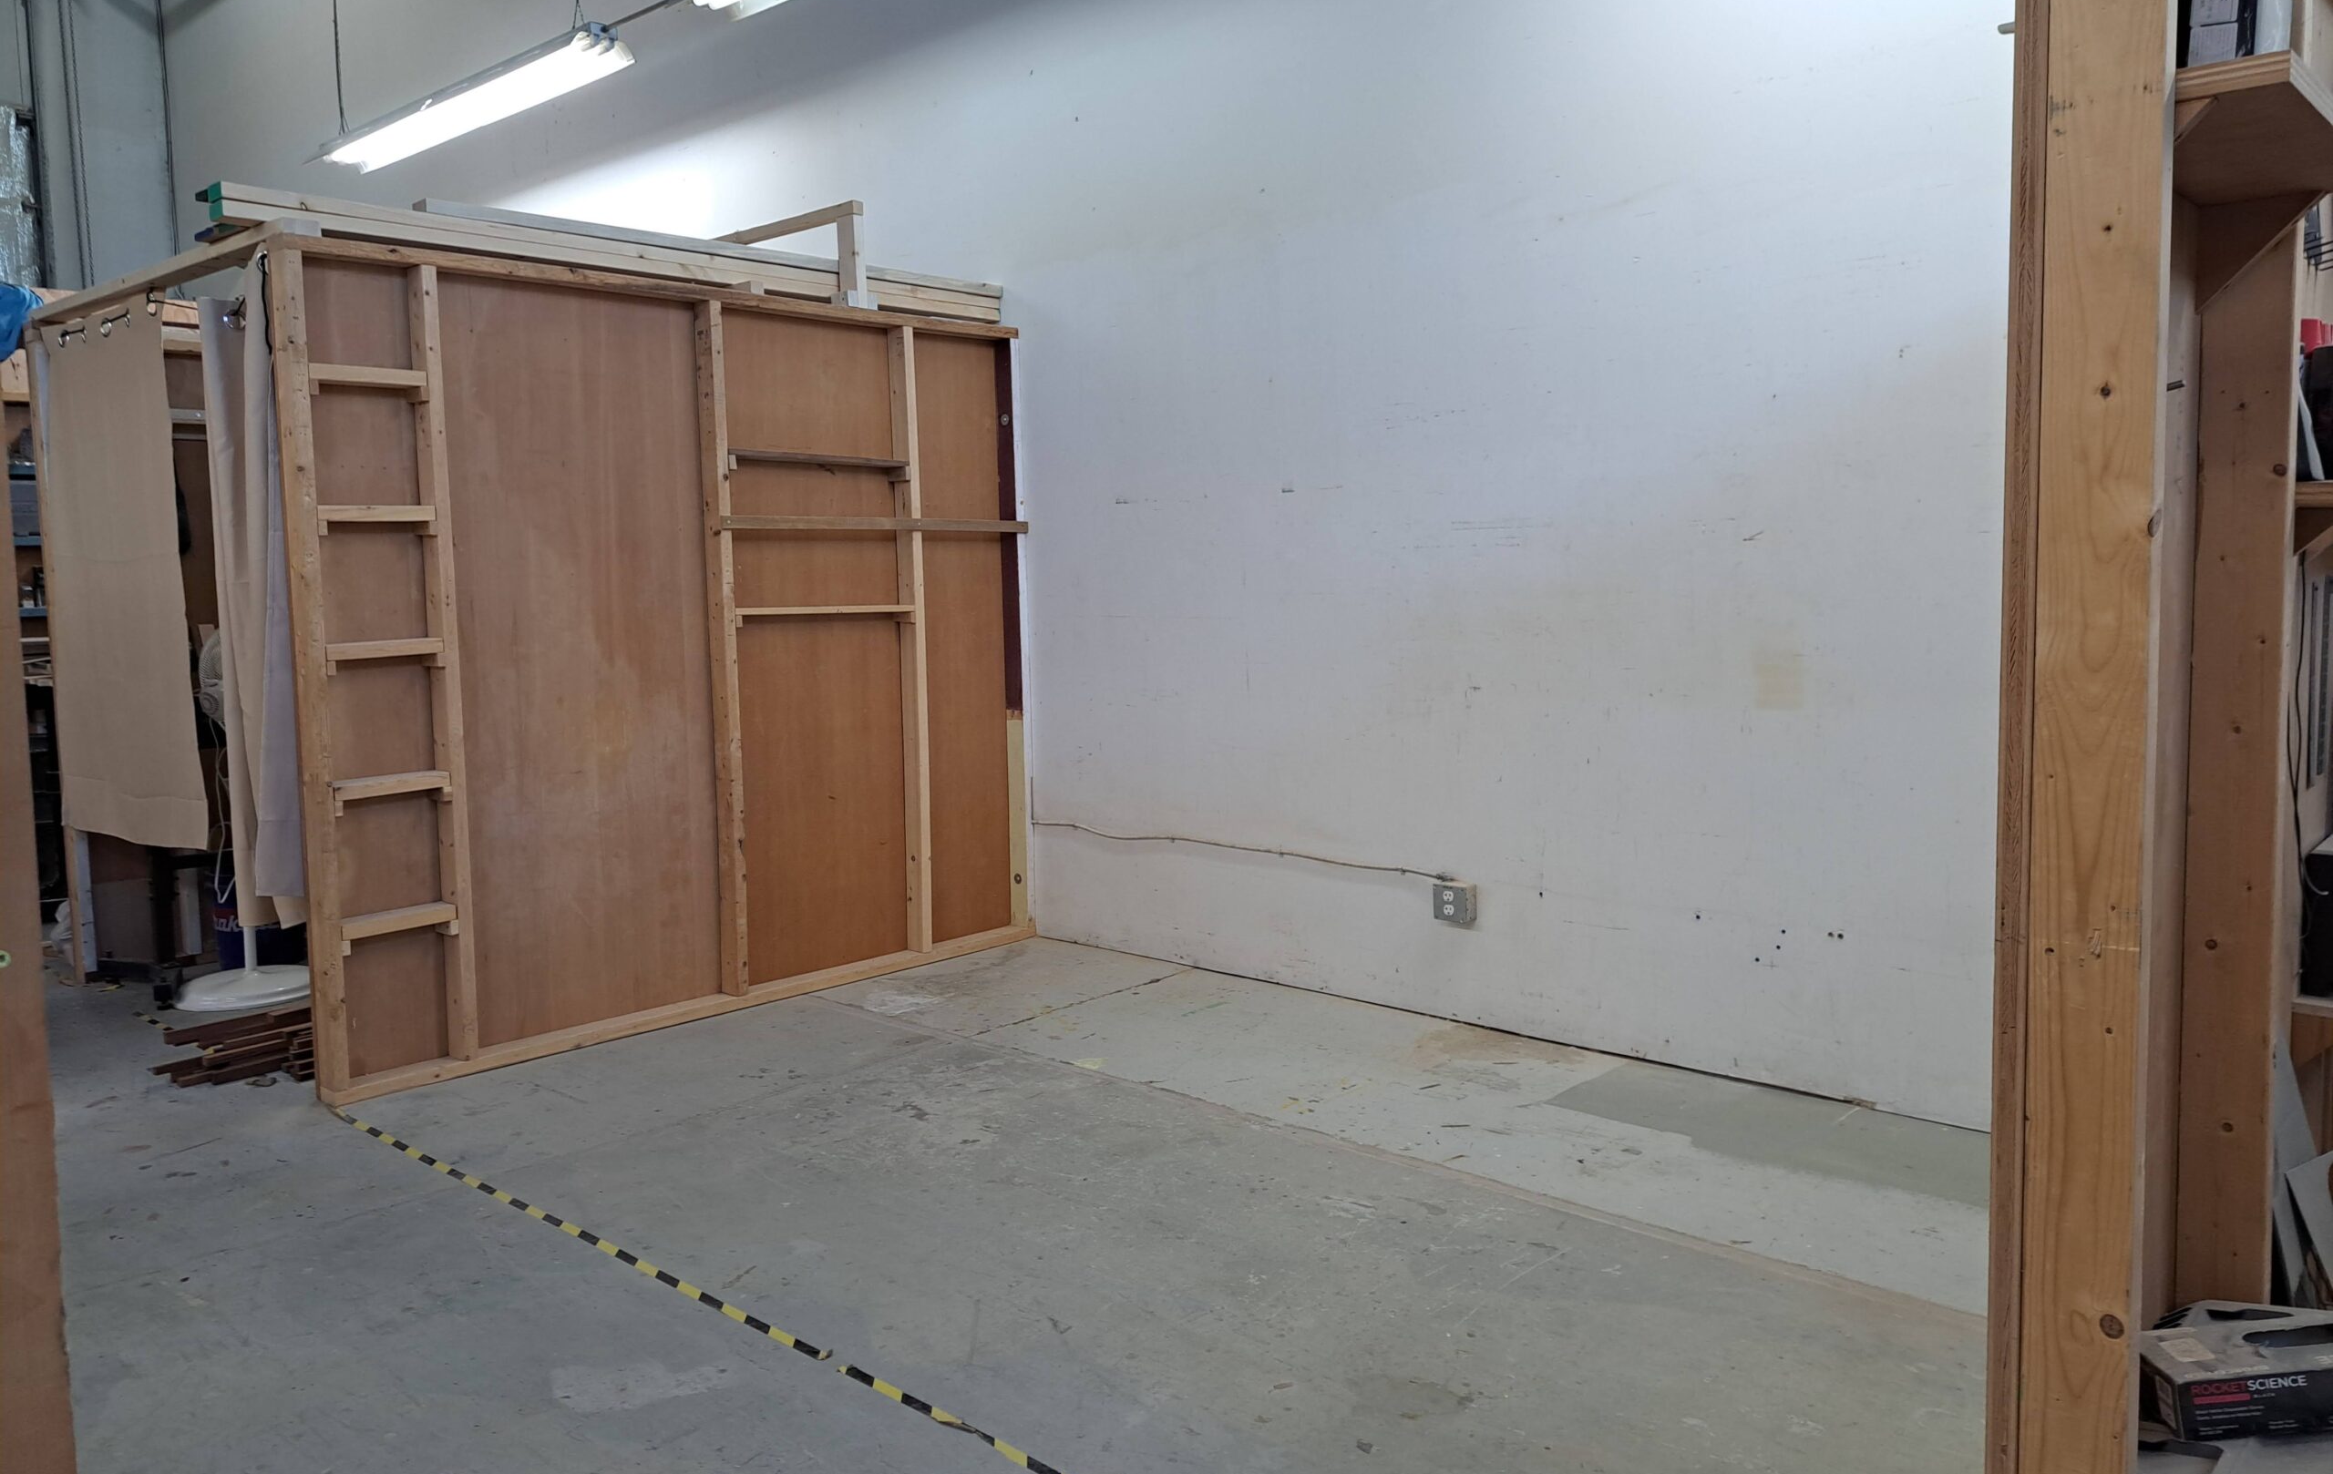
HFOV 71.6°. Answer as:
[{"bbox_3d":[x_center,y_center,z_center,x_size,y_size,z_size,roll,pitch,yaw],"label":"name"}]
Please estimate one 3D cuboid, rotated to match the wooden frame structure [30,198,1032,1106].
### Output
[{"bbox_3d":[-2.041,-0.446,5.486,2.030,2.430,2.440,5,8,41],"label":"wooden frame structure"}]

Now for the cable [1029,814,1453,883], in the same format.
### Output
[{"bbox_3d":[0.171,0.364,5.248,1.750,0.036,0.016,5,8,41],"label":"cable"}]

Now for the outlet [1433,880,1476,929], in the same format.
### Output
[{"bbox_3d":[0.832,0.477,4.656,0.104,0.104,0.052,5,8,41],"label":"outlet"}]

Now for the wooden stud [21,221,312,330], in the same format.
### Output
[{"bbox_3d":[-2.814,-1.261,4.505,2.000,0.038,0.089,5,8,41],"label":"wooden stud"}]

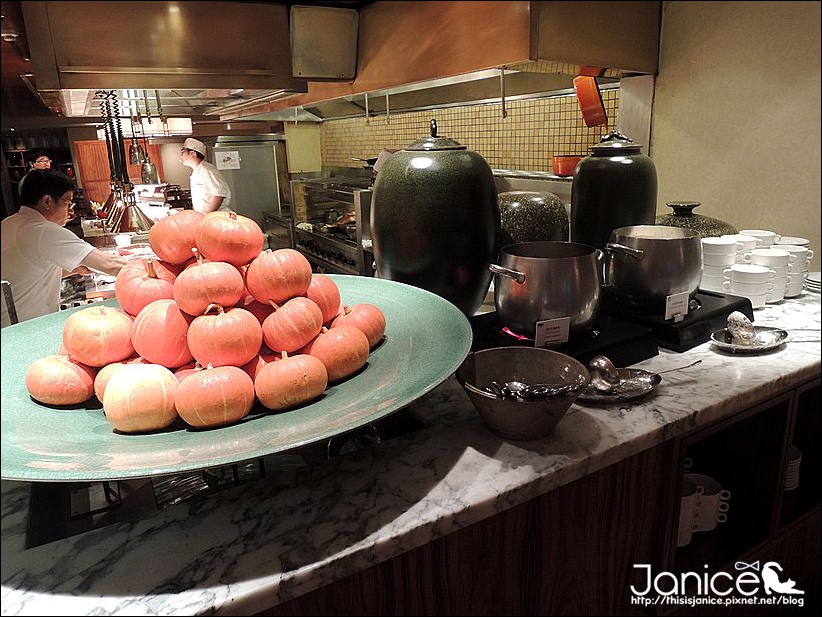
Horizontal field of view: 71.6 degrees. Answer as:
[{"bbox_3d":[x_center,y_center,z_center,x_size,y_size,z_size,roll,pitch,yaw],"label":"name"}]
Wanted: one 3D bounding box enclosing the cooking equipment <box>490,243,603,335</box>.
[{"bbox_3d":[0.327,-0.054,1.357,0.295,0.179,0.243,-11,19,-28],"label":"cooking equipment"}]

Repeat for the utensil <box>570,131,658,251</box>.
[{"bbox_3d":[0.640,-0.294,1.803,0.271,0.505,0.271,-11,19,-28],"label":"utensil"}]

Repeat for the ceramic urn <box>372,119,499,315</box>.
[{"bbox_3d":[0.063,-0.206,1.491,0.330,0.550,0.330,-2,16,1],"label":"ceramic urn"}]

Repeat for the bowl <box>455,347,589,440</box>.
[{"bbox_3d":[0.197,0.160,1.021,0.230,0.105,0.230,-2,16,1],"label":"bowl"}]

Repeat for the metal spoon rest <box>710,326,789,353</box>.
[{"bbox_3d":[0.818,0.075,1.376,0.225,0.030,0.127,-11,19,-28],"label":"metal spoon rest"}]

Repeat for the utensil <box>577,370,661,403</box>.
[{"bbox_3d":[0.414,0.156,1.143,0.222,0.028,0.125,-11,19,-28],"label":"utensil"}]

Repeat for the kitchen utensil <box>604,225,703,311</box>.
[{"bbox_3d":[0.645,-0.114,1.522,0.295,0.179,0.243,-11,19,-28],"label":"kitchen utensil"}]

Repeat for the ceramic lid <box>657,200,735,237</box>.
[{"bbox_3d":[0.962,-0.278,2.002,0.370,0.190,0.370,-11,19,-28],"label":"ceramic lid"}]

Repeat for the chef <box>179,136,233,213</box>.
[{"bbox_3d":[-1.876,-0.788,5.481,0.500,1.640,0.500,-9,18,-22],"label":"chef"}]

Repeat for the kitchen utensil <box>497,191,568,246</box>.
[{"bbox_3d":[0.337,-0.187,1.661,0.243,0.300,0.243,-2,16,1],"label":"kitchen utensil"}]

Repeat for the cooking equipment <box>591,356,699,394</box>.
[{"bbox_3d":[0.489,0.118,1.156,0.300,0.070,0.065,-9,18,-22],"label":"cooking equipment"}]

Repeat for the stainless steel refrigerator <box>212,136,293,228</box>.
[{"bbox_3d":[-2.014,-1.283,7.309,0.840,1.750,0.750,-11,19,-28],"label":"stainless steel refrigerator"}]

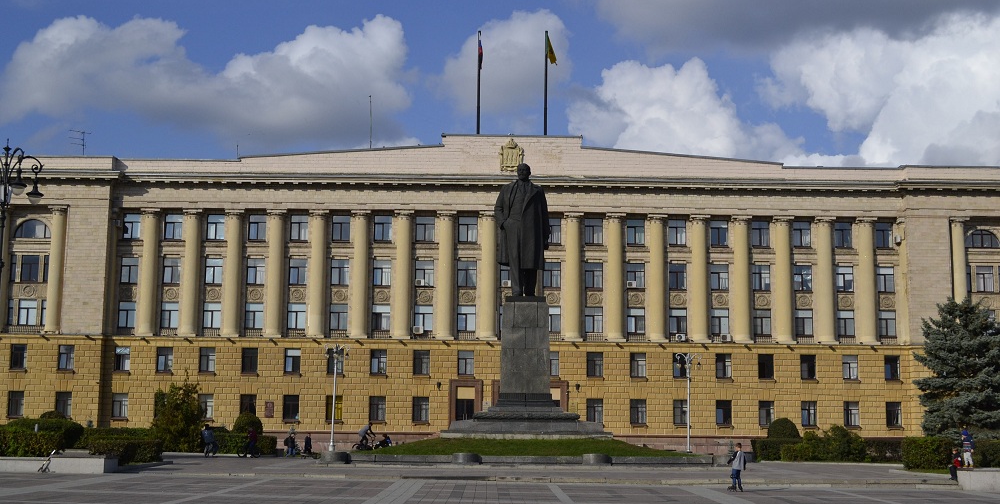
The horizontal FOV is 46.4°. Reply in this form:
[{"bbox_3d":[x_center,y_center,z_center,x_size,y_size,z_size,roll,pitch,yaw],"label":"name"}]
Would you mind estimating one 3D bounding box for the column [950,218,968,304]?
[{"bbox_3d":[37.049,2.367,93.215,1.500,10.374,1.450,1,-8,0],"label":"column"}]

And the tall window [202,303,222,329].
[{"bbox_3d":[-24.979,5.577,101.395,1.510,2.260,0.250,1,-8,-1],"label":"tall window"}]

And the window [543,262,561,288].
[{"bbox_3d":[4.310,1.941,96.954,1.470,2.183,0.250,1,-8,-1],"label":"window"}]

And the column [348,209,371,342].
[{"bbox_3d":[-12.074,1.986,100.936,1.620,11.189,1.620,1,-8,-1],"label":"column"}]

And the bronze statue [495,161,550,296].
[{"bbox_3d":[1.092,-1.103,56.782,2.683,6.556,1.900,1,-8,0],"label":"bronze statue"}]

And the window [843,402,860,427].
[{"bbox_3d":[28.658,13.230,94.946,1.420,2.100,0.250,1,-8,-1],"label":"window"}]

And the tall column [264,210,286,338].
[{"bbox_3d":[-18.491,1.792,95.839,1.600,10.500,1.500,1,-8,-1],"label":"tall column"}]

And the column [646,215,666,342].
[{"bbox_3d":[12.988,2.185,96.172,1.600,10.500,1.500,1,-8,-1],"label":"column"}]

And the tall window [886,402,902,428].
[{"bbox_3d":[31.165,12.900,92.204,1.188,1.944,0.250,1,-8,0],"label":"tall window"}]

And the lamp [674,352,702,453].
[{"bbox_3d":[11.993,9.671,74.003,1.650,6.578,1.650,1,-8,-1],"label":"lamp"}]

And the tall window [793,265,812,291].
[{"bbox_3d":[25.749,2.286,98.989,1.505,2.196,0.250,0,-8,0],"label":"tall window"}]

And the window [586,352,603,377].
[{"bbox_3d":[7.557,8.943,92.562,1.270,1.921,0.250,1,-8,0],"label":"window"}]

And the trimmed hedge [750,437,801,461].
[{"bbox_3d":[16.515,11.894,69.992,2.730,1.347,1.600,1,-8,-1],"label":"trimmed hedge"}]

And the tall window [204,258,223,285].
[{"bbox_3d":[-23.686,1.586,96.670,1.470,2.183,0.250,1,-8,-1],"label":"tall window"}]

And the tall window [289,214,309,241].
[{"bbox_3d":[-17.454,-2.050,101.723,1.497,2.210,0.200,1,-8,-1],"label":"tall window"}]

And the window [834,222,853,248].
[{"bbox_3d":[28.016,-1.353,95.068,1.413,2.084,0.250,1,-8,0],"label":"window"}]

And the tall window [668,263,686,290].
[{"bbox_3d":[15.625,2.194,102.344,1.510,2.260,0.250,1,-8,-1],"label":"tall window"}]

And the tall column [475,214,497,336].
[{"bbox_3d":[-1.029,1.976,96.028,1.600,10.500,1.500,1,-8,-1],"label":"tall column"}]

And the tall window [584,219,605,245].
[{"bbox_3d":[7.875,-1.697,97.491,1.520,2.200,0.250,1,-8,-1],"label":"tall window"}]

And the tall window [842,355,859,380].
[{"bbox_3d":[30.002,9.909,99.796,1.289,2.064,0.200,1,-8,-1],"label":"tall window"}]

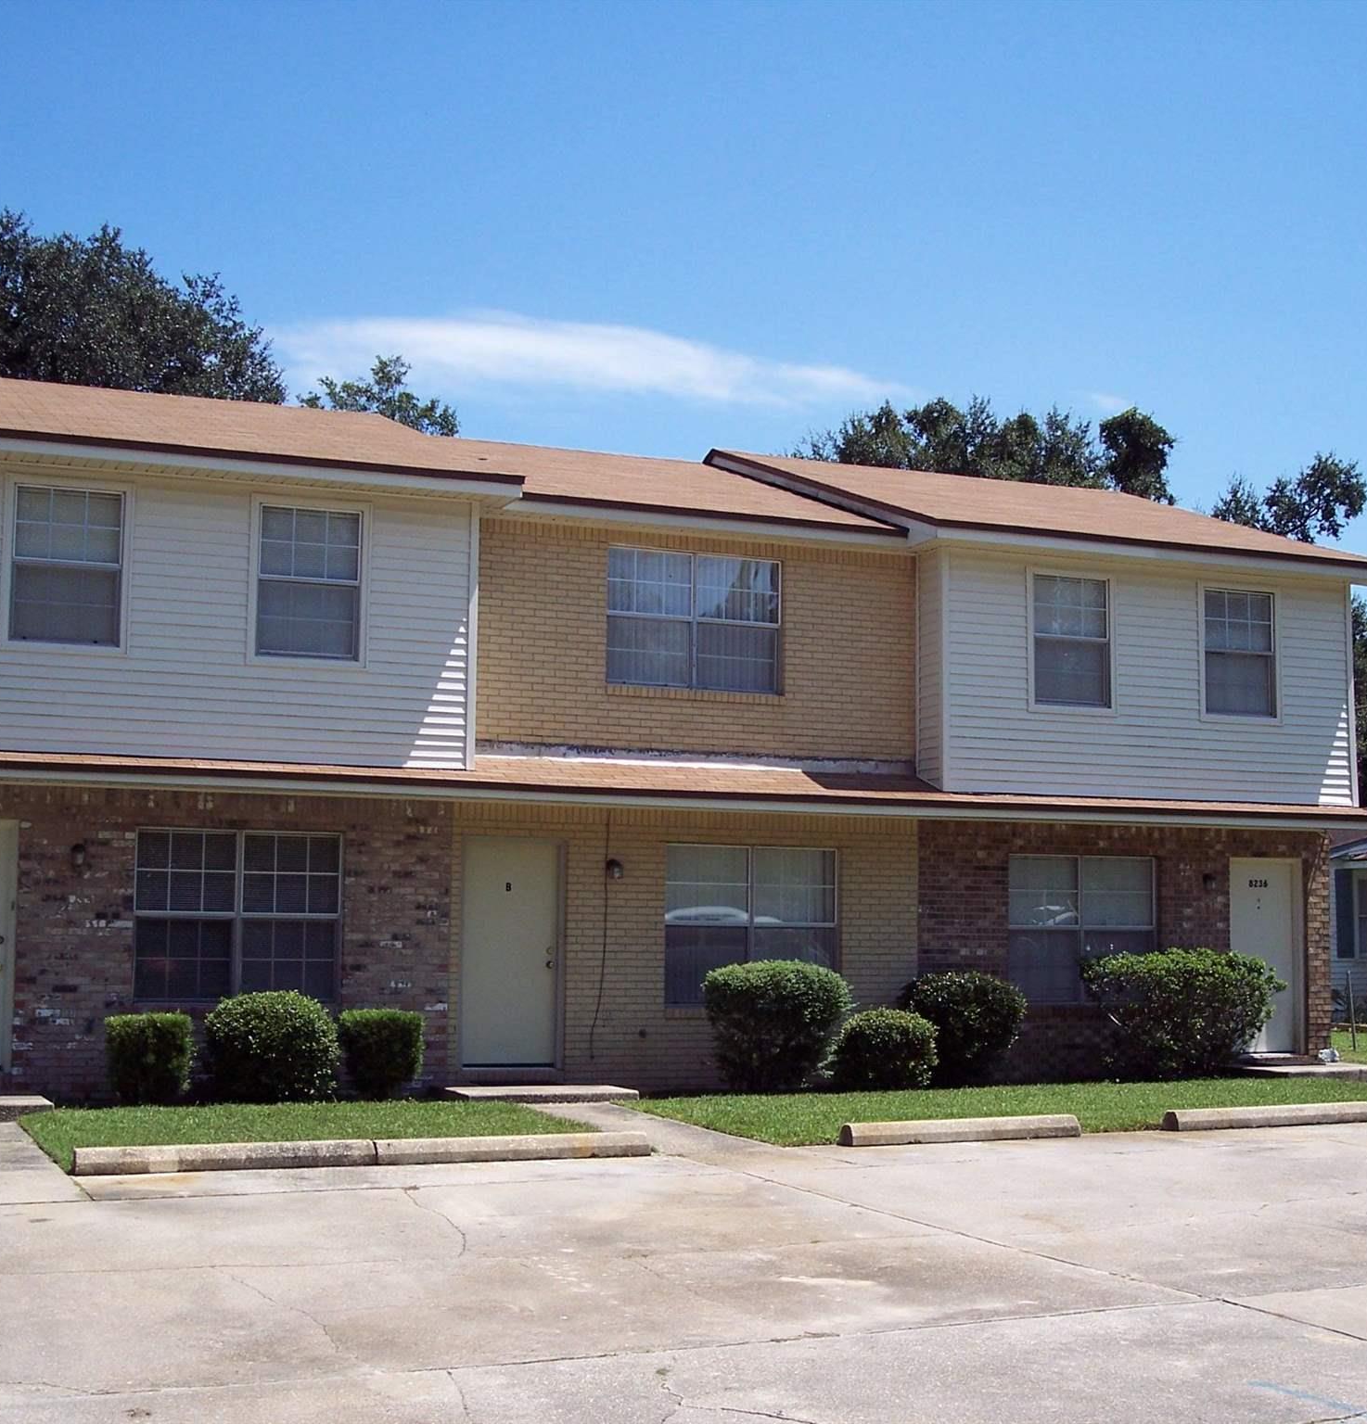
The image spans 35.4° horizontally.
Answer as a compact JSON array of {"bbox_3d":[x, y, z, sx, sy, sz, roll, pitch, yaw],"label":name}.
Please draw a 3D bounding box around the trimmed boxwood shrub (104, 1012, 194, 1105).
[{"bbox_3d":[-4.343,2.817,17.396,0.710,0.760,0.680,3,-8,-22],"label":"trimmed boxwood shrub"}]

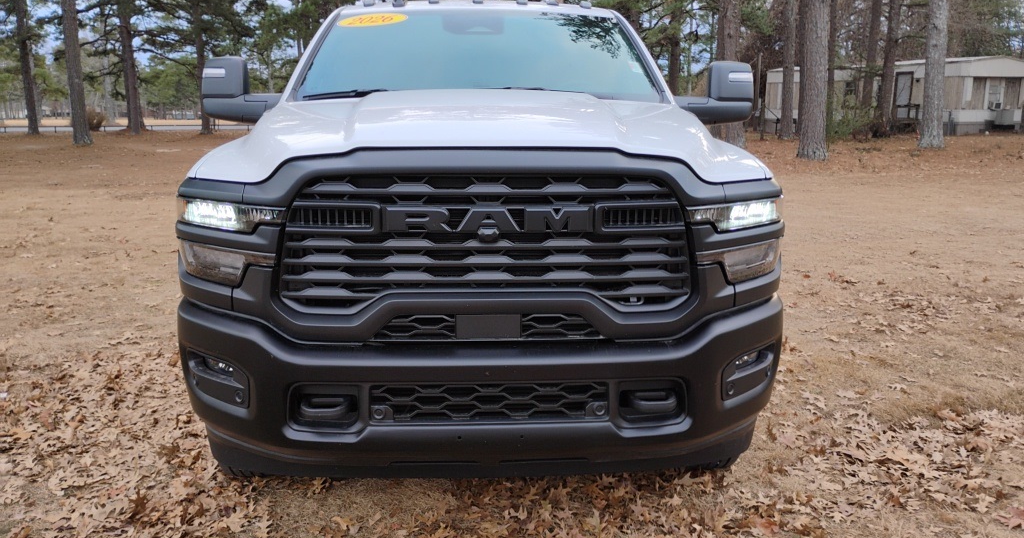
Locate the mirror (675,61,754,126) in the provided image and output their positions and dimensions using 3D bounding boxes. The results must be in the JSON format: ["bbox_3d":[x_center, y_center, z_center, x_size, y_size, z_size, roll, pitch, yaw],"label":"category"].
[{"bbox_3d":[0.986,-0.857,4.044,0.400,0.330,0.220,-1,11,-3],"label":"mirror"}]

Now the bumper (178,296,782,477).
[{"bbox_3d":[-0.078,0.358,2.771,2.030,0.500,0.500,-1,11,-3],"label":"bumper"}]

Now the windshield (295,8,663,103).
[{"bbox_3d":[-0.147,-1.007,3.928,1.650,0.170,0.870,-1,47,-3],"label":"windshield"}]

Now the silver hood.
[{"bbox_3d":[-0.100,-0.504,3.049,1.880,0.310,1.200,-1,11,-3],"label":"silver hood"}]

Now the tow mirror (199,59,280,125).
[{"bbox_3d":[-1.282,-0.853,3.932,0.400,0.330,0.220,-1,11,-3],"label":"tow mirror"}]

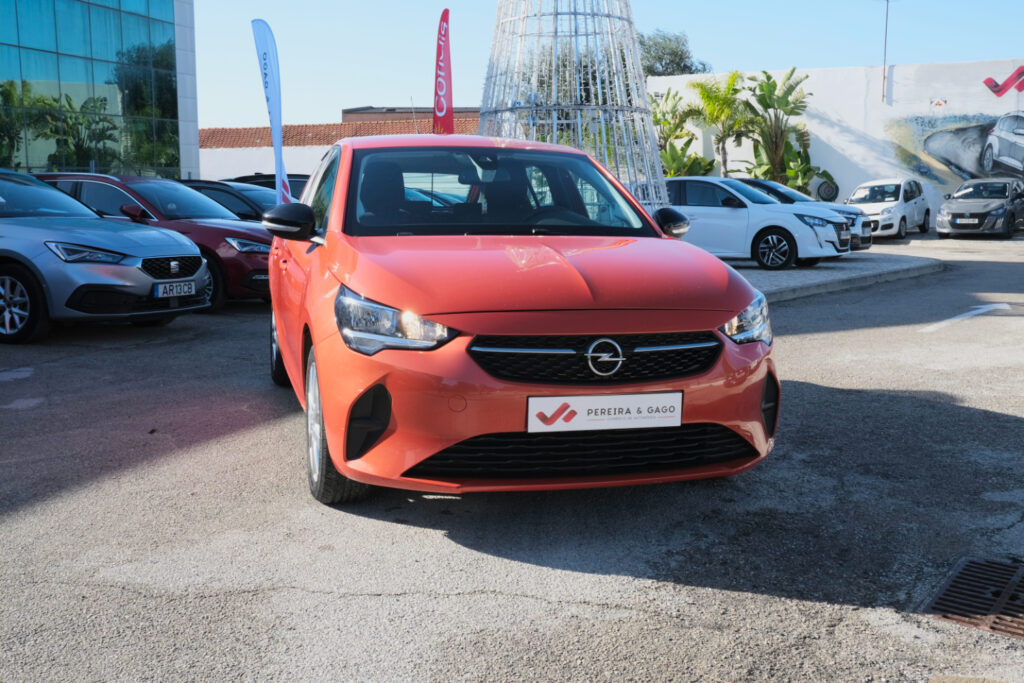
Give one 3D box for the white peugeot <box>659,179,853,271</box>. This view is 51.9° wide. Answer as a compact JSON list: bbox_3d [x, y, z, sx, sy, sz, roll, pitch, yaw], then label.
[{"bbox_3d":[3.409,-1.955,17.132,4.055,1.435,1.850,5,9,32],"label":"white peugeot"}]

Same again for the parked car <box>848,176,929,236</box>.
[{"bbox_3d":[10.440,-3.729,29.361,1.740,1.560,3.660,6,9,36],"label":"parked car"}]

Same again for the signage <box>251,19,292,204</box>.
[{"bbox_3d":[-2.794,-2.111,12.333,0.520,3.240,0.300,-1,8,-12],"label":"signage"}]

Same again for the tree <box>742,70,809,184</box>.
[{"bbox_3d":[7.522,-5.488,30.036,2.000,4.600,1.800,2,8,14],"label":"tree"}]

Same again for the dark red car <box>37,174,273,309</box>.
[{"bbox_3d":[-4.377,-1.205,12.247,4.600,1.460,1.880,4,8,19],"label":"dark red car"}]

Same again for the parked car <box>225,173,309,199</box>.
[{"bbox_3d":[-2.944,-1.996,17.720,4.330,1.570,1.850,3,8,19],"label":"parked car"}]

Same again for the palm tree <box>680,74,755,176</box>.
[{"bbox_3d":[5.871,-5.440,30.044,2.100,4.480,2.000,2,8,11],"label":"palm tree"}]

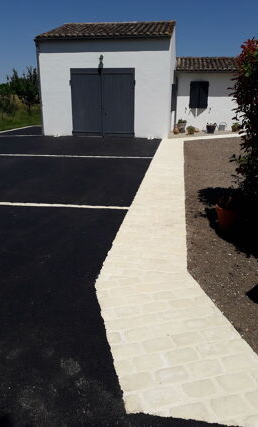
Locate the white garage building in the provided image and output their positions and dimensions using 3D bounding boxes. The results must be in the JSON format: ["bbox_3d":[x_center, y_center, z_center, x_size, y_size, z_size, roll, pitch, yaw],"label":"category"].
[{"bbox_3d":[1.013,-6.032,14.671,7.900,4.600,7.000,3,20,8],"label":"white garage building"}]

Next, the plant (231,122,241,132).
[{"bbox_3d":[4.766,-3.807,14.665,0.440,0.400,0.440,3,20,8],"label":"plant"}]

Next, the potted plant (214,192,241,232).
[{"bbox_3d":[1.179,-0.021,3.923,0.300,0.400,0.300,3,20,8],"label":"potted plant"}]

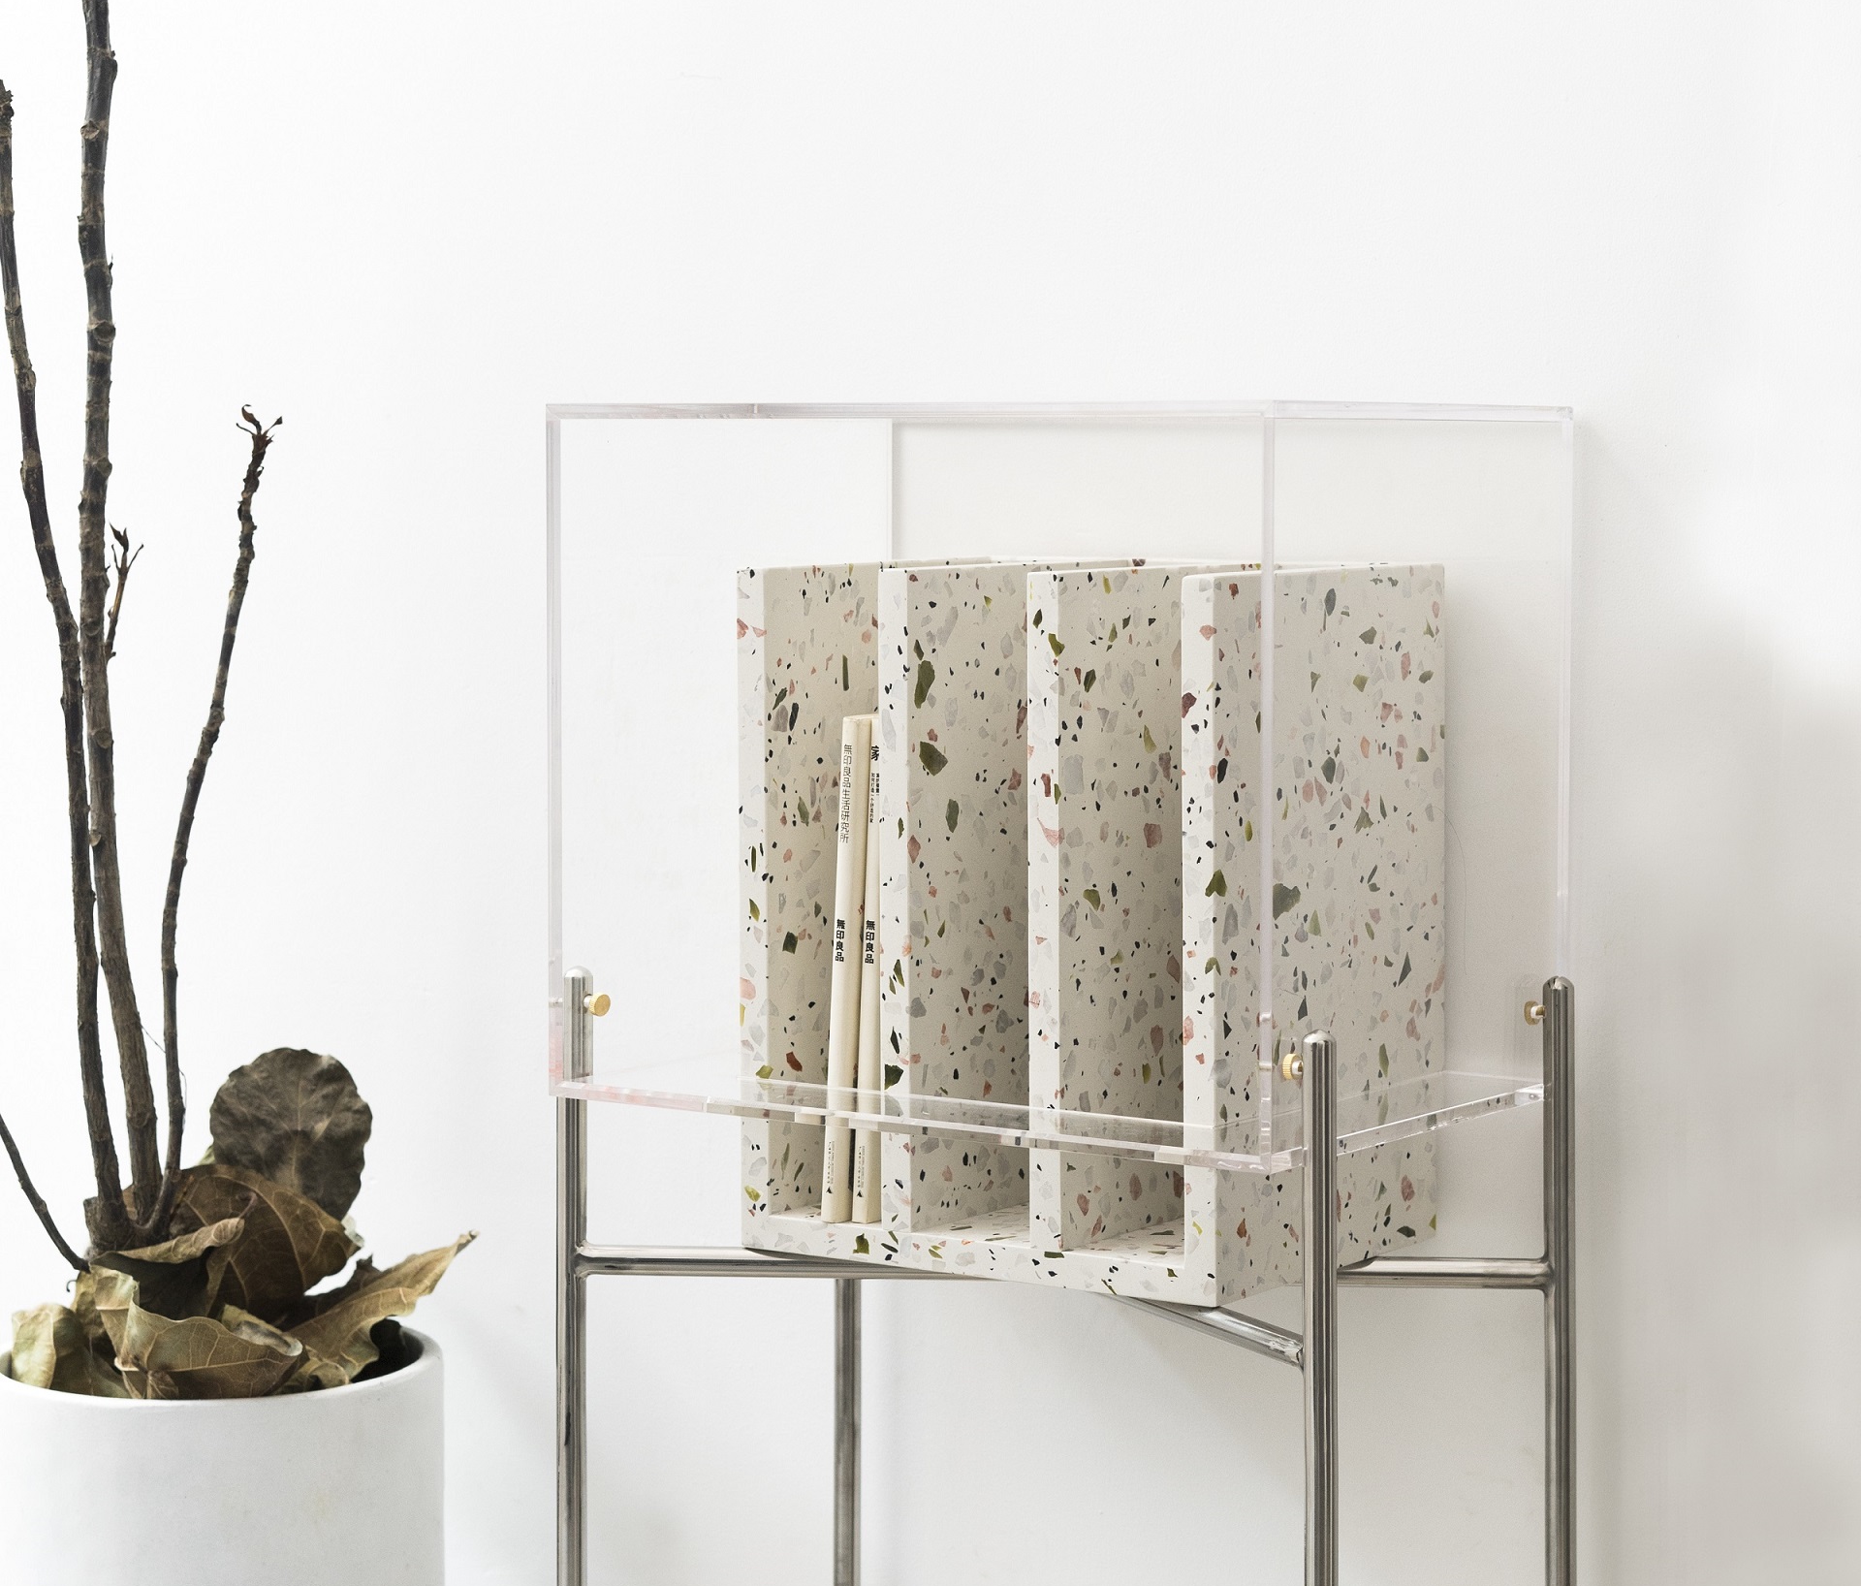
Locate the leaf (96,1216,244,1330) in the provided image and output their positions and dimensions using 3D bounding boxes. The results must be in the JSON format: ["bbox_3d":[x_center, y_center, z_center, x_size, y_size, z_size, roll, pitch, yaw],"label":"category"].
[{"bbox_3d":[-0.446,0.279,2.499,0.086,0.052,0.060,-1,4,-10],"label":"leaf"}]

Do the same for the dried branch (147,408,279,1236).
[{"bbox_3d":[-0.429,0.017,2.552,0.070,0.491,0.055,-1,4,-10],"label":"dried branch"}]

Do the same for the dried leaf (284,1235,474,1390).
[{"bbox_3d":[-0.323,0.303,2.499,0.108,0.074,0.075,-1,4,-7],"label":"dried leaf"}]

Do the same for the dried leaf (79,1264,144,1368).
[{"bbox_3d":[-0.477,0.304,2.482,0.038,0.051,0.040,-1,4,-11],"label":"dried leaf"}]

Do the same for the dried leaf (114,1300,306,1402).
[{"bbox_3d":[-0.415,0.324,2.457,0.105,0.045,0.065,-1,4,-10],"label":"dried leaf"}]

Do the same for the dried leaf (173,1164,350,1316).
[{"bbox_3d":[-0.401,0.268,2.559,0.104,0.081,0.065,-1,4,-9],"label":"dried leaf"}]

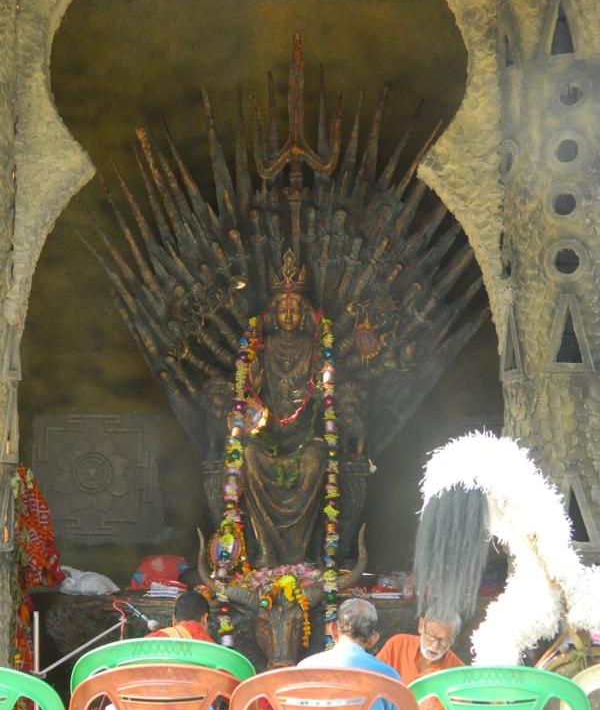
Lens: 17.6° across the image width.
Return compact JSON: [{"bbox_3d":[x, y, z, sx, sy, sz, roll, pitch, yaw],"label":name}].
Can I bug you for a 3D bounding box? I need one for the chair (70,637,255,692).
[{"bbox_3d":[-0.400,1.235,5.750,0.570,0.860,0.570,0,-3,0],"label":"chair"}]

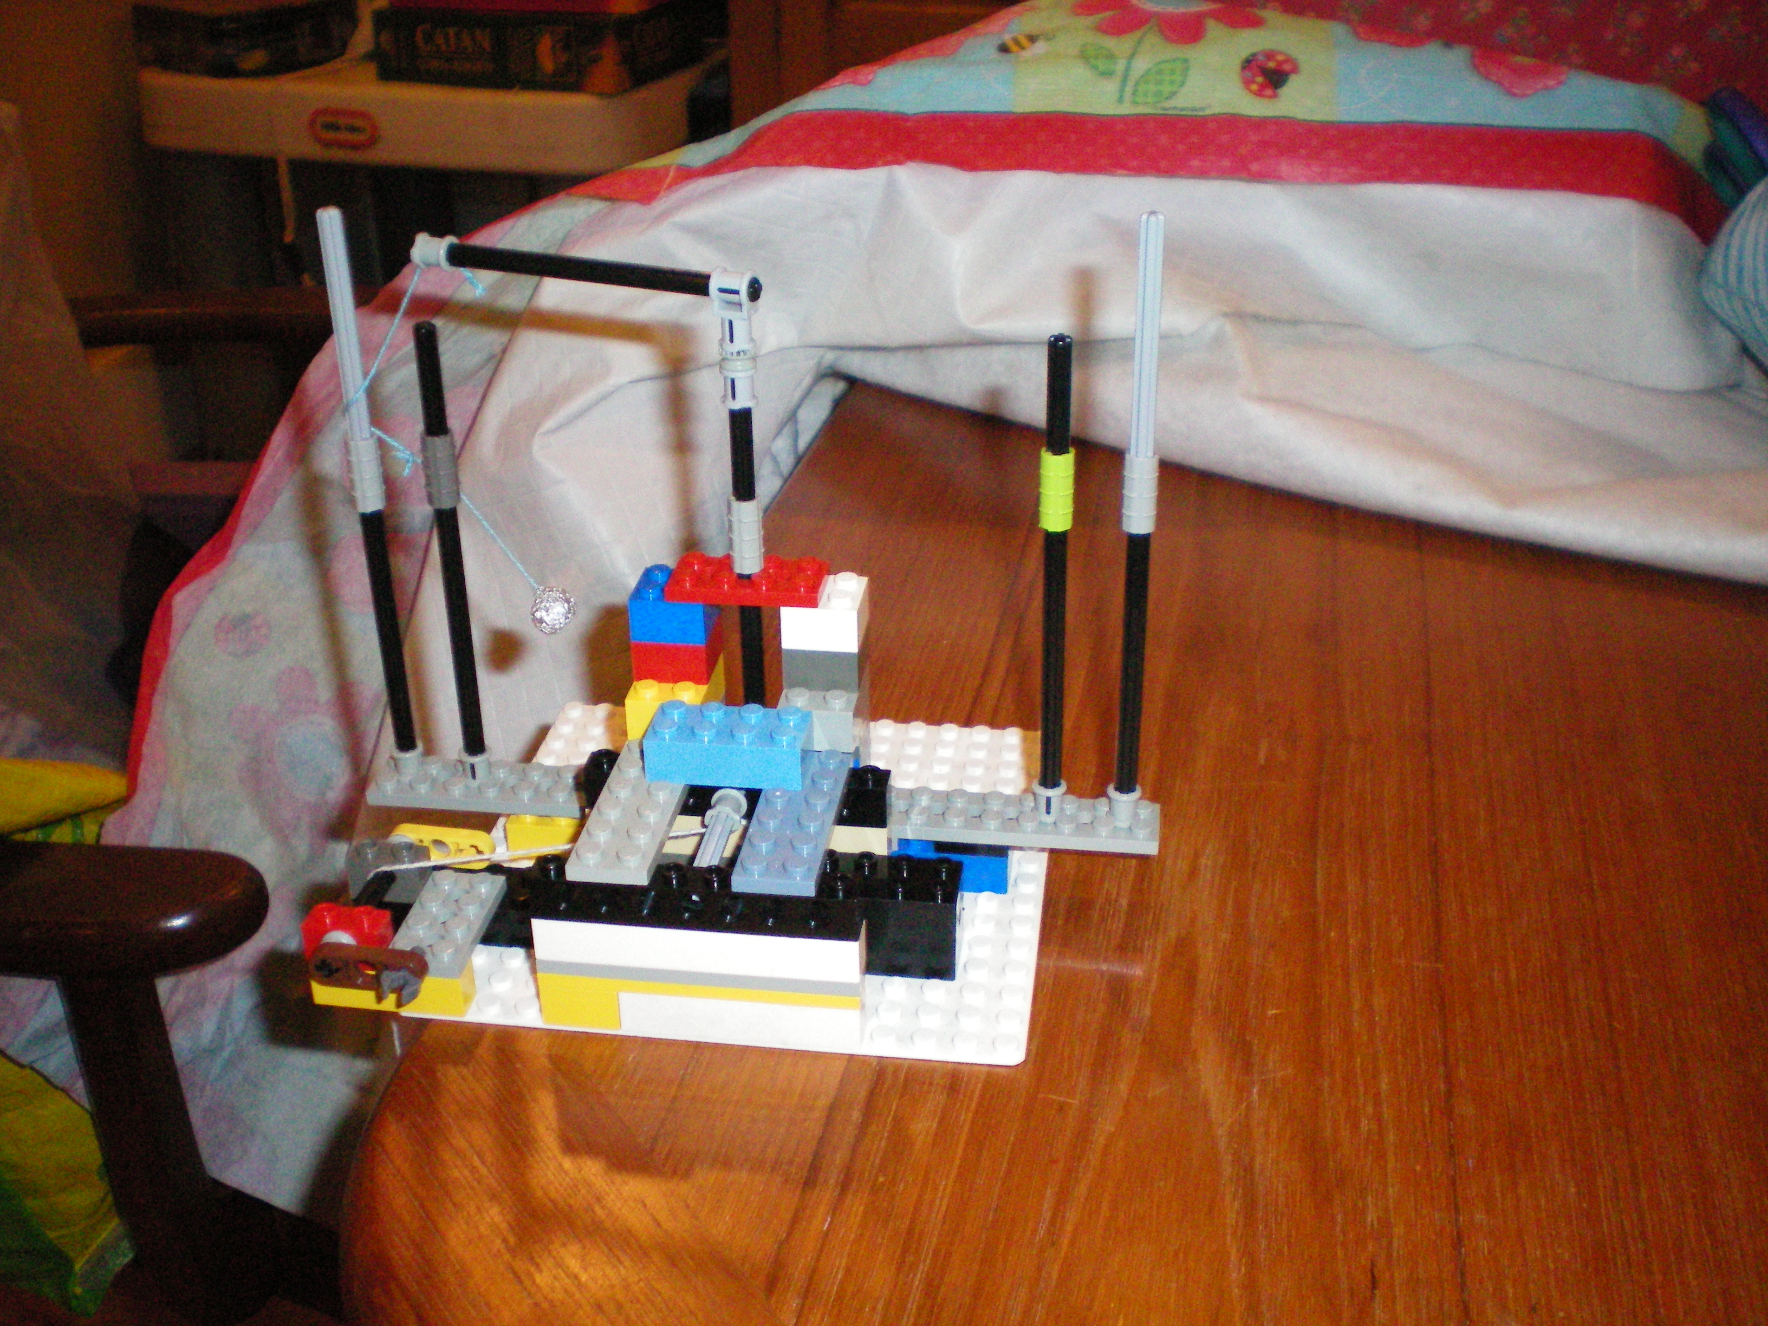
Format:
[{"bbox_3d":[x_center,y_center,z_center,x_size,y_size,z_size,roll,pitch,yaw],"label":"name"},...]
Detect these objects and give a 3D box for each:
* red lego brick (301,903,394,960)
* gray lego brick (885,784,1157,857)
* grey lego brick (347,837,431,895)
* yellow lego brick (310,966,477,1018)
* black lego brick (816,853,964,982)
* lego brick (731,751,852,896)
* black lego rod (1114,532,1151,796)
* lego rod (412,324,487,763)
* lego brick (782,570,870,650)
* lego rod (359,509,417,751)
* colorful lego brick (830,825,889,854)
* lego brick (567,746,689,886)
[{"bbox_3d":[-0.107,0.054,0.387,0.016,0.011,0.008,3,28,7],"label":"red lego brick"},{"bbox_3d":[0.029,0.033,0.420,0.062,0.005,0.016,3,28,7],"label":"gray lego brick"},{"bbox_3d":[-0.104,0.043,0.408,0.016,0.011,0.008,3,28,7],"label":"grey lego brick"},{"bbox_3d":[-0.099,0.063,0.390,0.032,0.011,0.008,3,28,7],"label":"yellow lego brick"},{"bbox_3d":[0.000,0.051,0.401,0.032,0.021,0.016,3,28,7],"label":"black lego brick"},{"bbox_3d":[-0.017,0.030,0.383,0.016,0.005,0.048,3,28,7],"label":"lego brick"},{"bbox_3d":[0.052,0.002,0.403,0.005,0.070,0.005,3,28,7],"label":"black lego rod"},{"bbox_3d":[-0.092,-0.022,0.412,0.005,0.105,0.005,4,28,7],"label":"lego rod"},{"bbox_3d":[-0.013,-0.012,0.403,0.016,0.011,0.016,3,28,7],"label":"lego brick"},{"bbox_3d":[-0.108,-0.006,0.424,0.005,0.069,0.005,3,28,7],"label":"lego rod"},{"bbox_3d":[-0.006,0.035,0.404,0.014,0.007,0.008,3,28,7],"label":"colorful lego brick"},{"bbox_3d":[-0.049,0.028,0.387,0.016,0.005,0.048,3,28,7],"label":"lego brick"}]

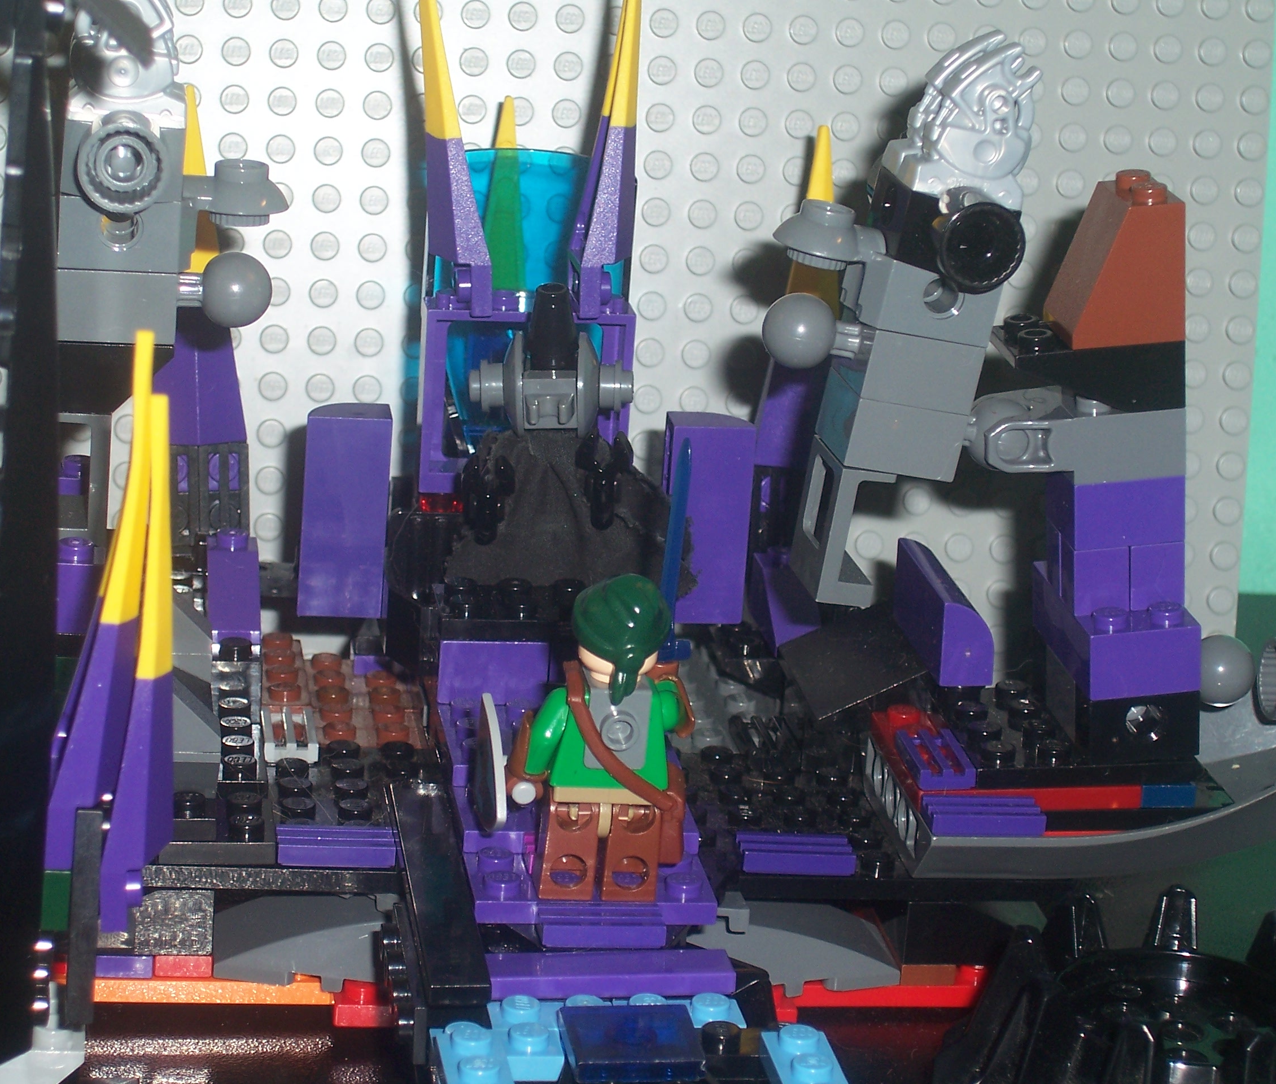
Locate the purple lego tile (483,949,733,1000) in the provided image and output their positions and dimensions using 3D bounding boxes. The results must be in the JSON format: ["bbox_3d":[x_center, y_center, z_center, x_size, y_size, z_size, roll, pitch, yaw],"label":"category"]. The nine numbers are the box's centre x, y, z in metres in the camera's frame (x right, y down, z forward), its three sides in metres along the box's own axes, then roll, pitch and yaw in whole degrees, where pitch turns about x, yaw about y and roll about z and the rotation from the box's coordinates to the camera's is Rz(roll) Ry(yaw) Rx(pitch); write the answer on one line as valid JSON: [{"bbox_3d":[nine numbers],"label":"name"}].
[{"bbox_3d":[-0.004,0.056,0.445,0.032,0.003,0.008,0,17,-9],"label":"purple lego tile"}]

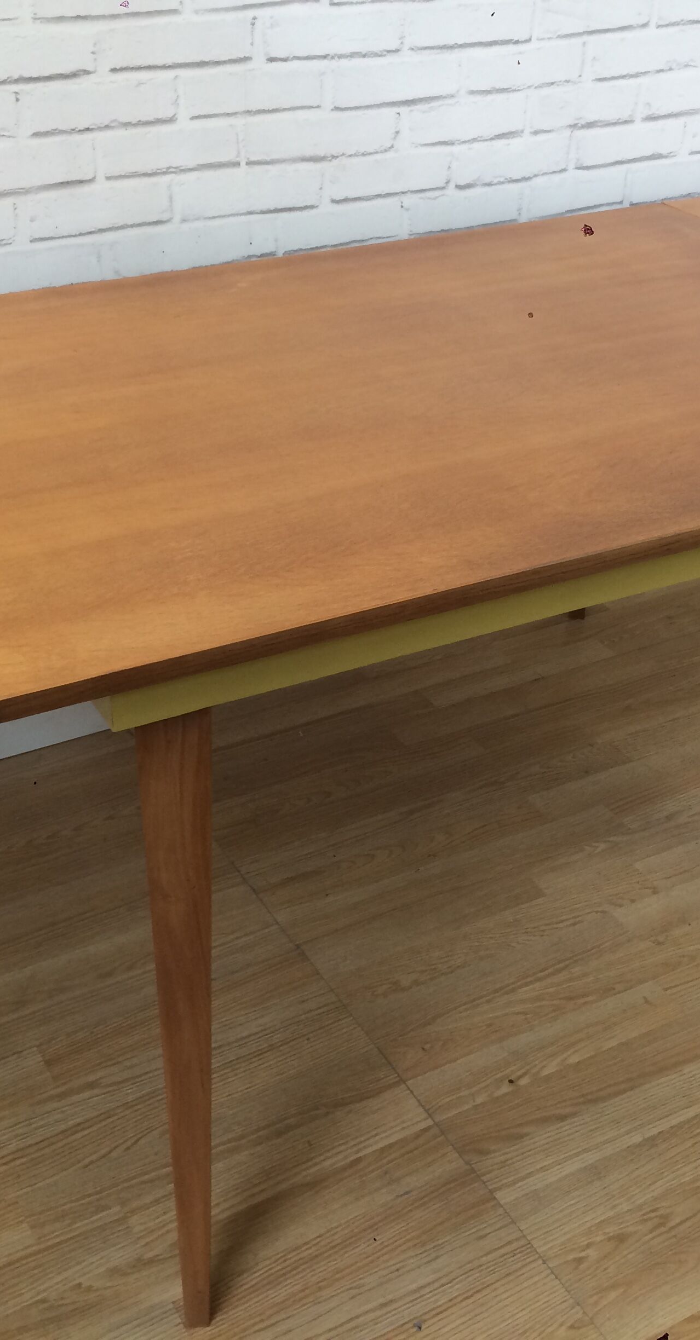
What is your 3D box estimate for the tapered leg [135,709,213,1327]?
[{"bbox_3d":[-0.157,0.327,1.383,0.055,0.652,0.055,5,16,16],"label":"tapered leg"}]

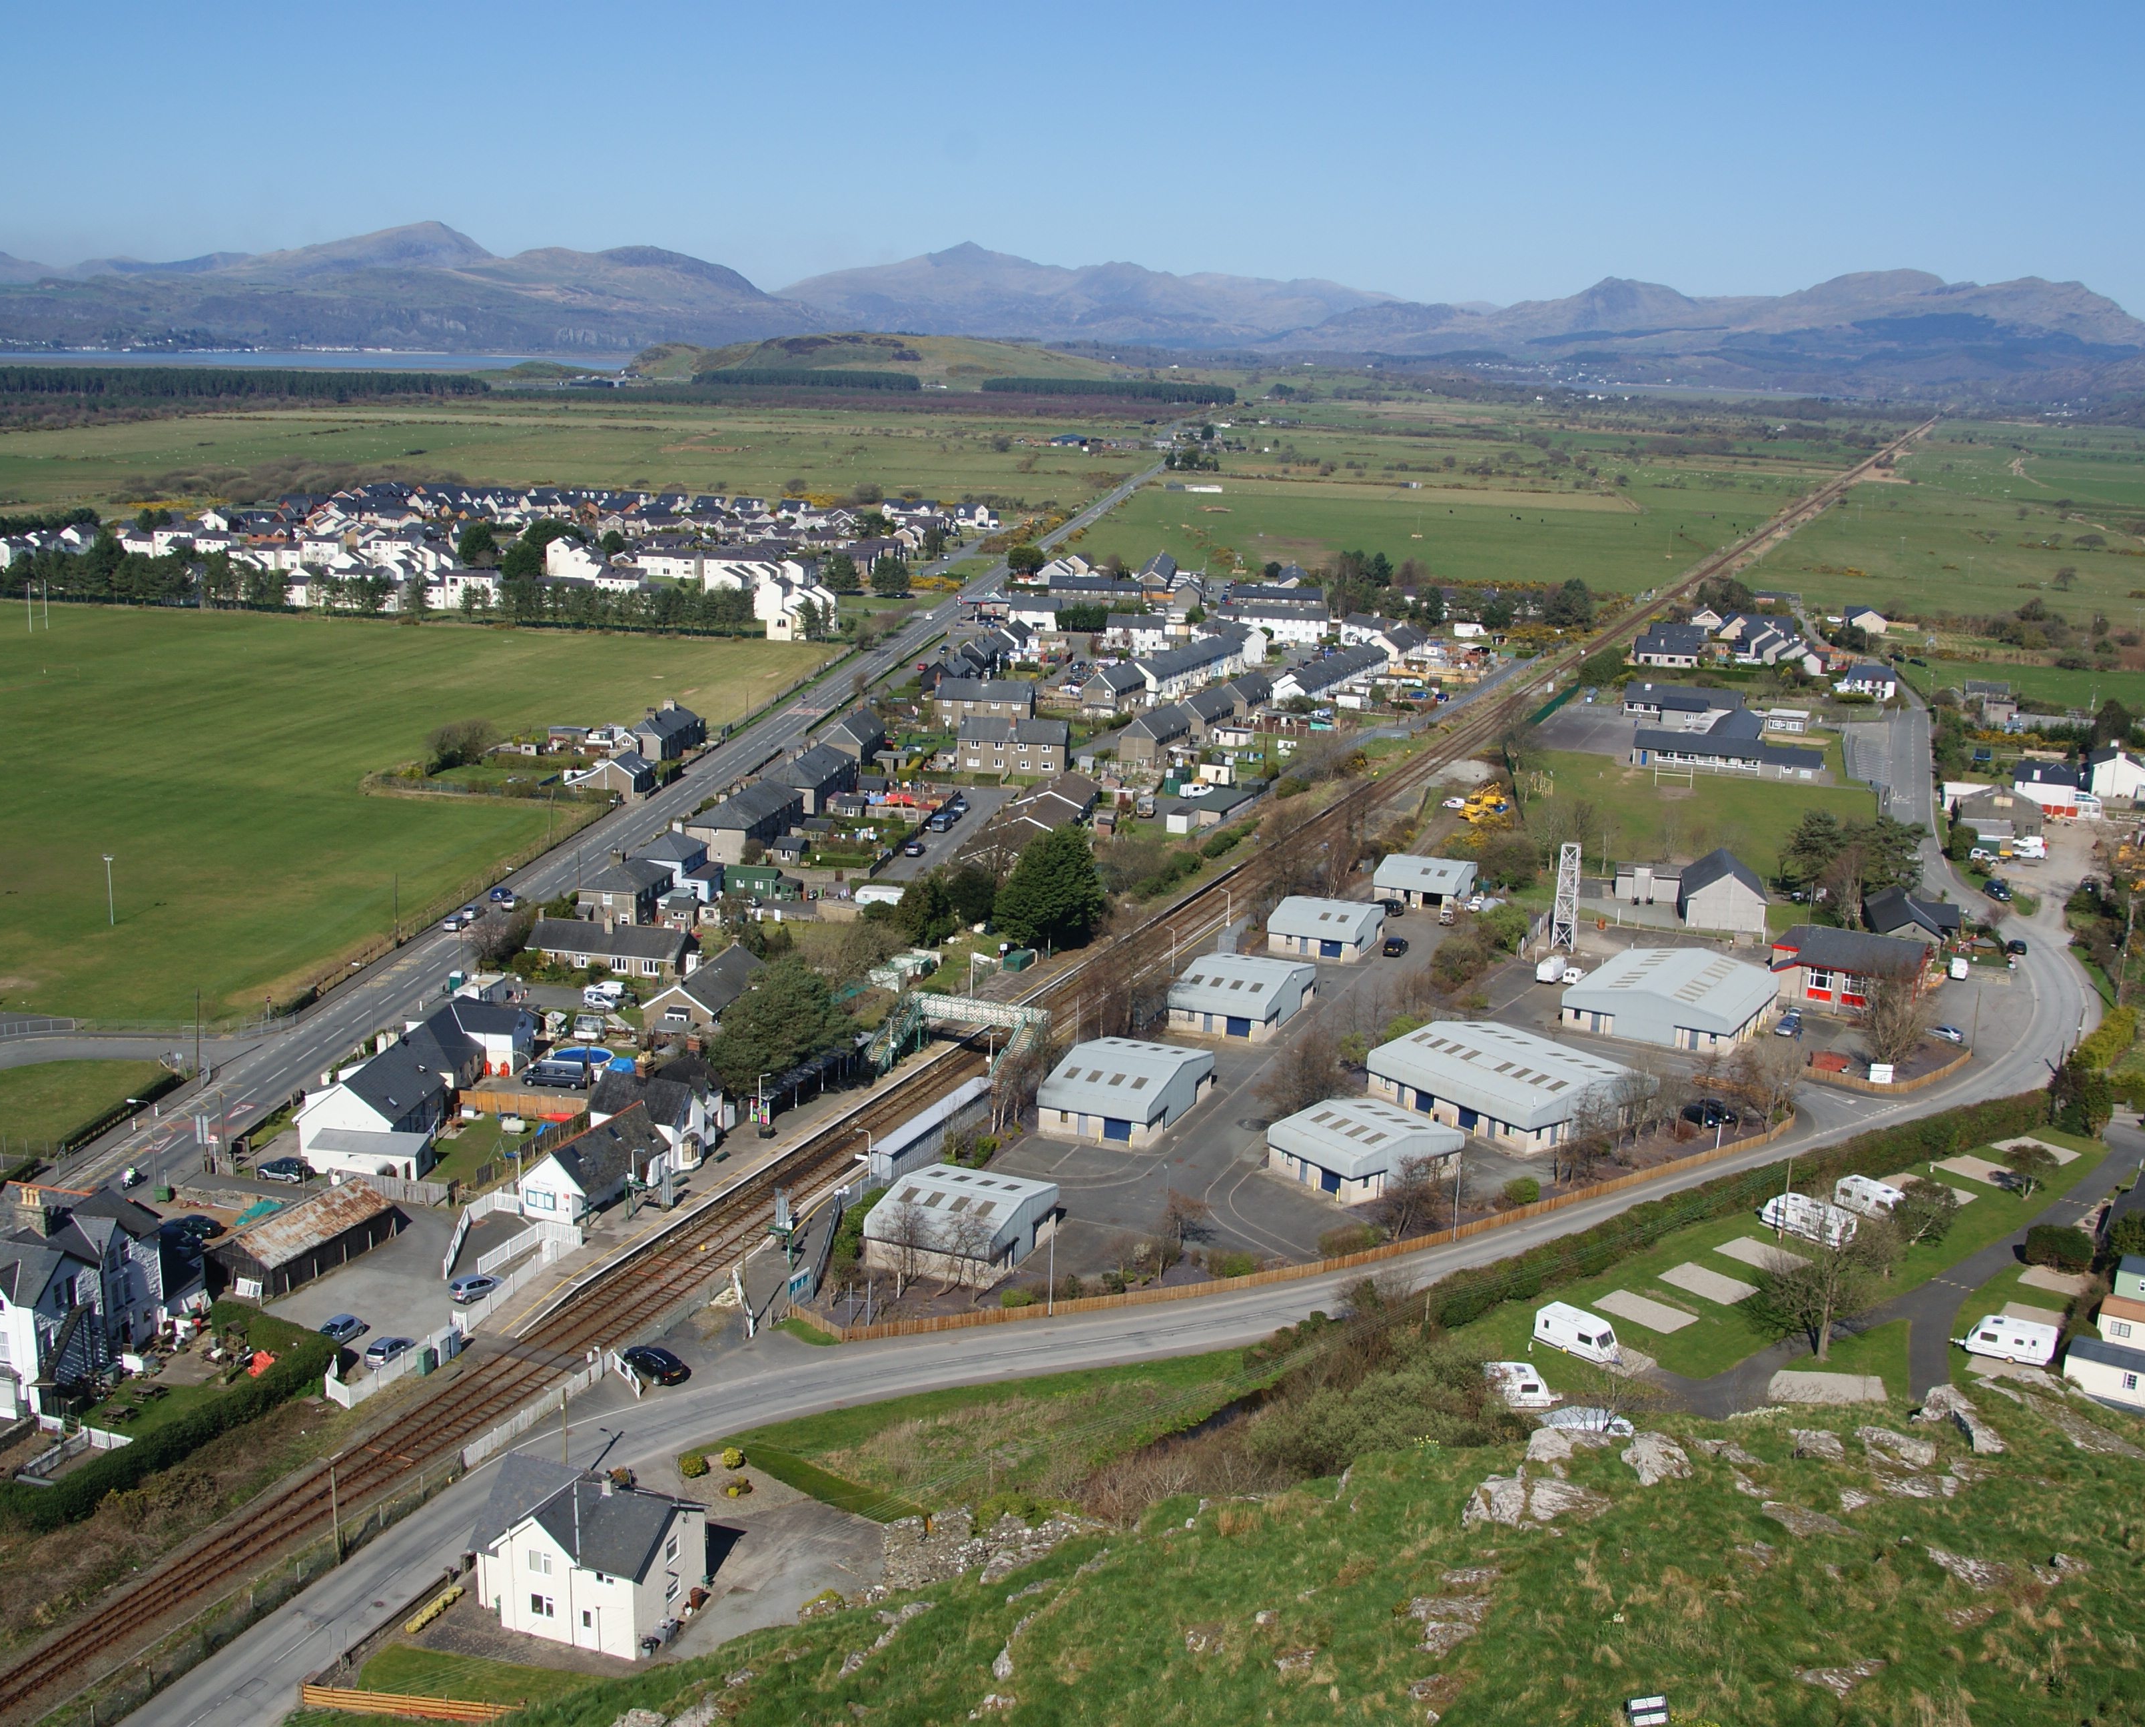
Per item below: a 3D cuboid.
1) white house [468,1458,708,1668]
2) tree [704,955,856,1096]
[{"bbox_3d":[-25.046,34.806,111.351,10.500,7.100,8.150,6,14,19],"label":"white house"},{"bbox_3d":[-27.950,15.300,206.340,12.500,10.500,12.500,1,13,0],"label":"tree"}]

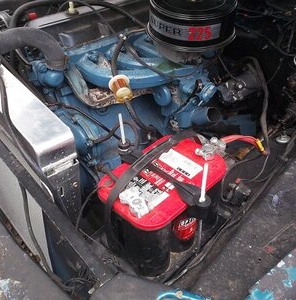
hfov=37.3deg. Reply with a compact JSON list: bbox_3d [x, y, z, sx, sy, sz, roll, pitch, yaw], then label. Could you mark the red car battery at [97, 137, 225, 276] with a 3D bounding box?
[{"bbox_3d":[0.036,0.114,0.969,0.175,0.188,0.254,32,52,33],"label":"red car battery"}]

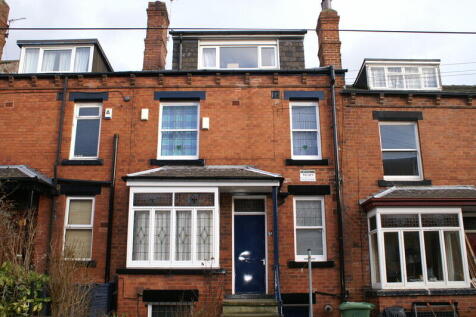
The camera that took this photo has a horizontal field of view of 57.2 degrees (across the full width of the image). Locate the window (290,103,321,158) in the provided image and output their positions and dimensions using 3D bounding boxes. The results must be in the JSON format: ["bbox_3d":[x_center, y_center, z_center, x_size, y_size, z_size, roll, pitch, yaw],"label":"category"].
[{"bbox_3d":[1.786,-0.719,11.556,0.801,1.574,0.110,0,-13,1],"label":"window"}]

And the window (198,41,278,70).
[{"bbox_3d":[0.027,-3.053,12.871,2.396,0.928,0.150,0,-12,0],"label":"window"}]

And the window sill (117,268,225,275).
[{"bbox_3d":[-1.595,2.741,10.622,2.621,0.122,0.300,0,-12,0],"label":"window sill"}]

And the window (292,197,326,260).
[{"bbox_3d":[1.814,1.778,10.989,0.775,1.587,0.110,0,-13,1],"label":"window"}]

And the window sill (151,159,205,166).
[{"bbox_3d":[-1.558,0.138,11.299,1.371,0.151,0.170,0,-13,1],"label":"window sill"}]

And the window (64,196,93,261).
[{"bbox_3d":[-4.259,1.860,11.705,0.763,1.707,0.120,0,-12,0],"label":"window"}]

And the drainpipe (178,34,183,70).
[{"bbox_3d":[-1.622,-2.986,12.399,0.080,1.117,0.085,0,-13,1],"label":"drainpipe"}]

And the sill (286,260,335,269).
[{"bbox_3d":[1.782,2.604,10.679,1.127,0.142,0.170,0,-13,1],"label":"sill"}]

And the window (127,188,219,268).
[{"bbox_3d":[-1.494,1.671,10.526,2.128,1.860,0.600,0,-13,1],"label":"window"}]

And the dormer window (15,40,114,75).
[{"bbox_3d":[-5.377,-2.841,13.685,2.396,1.063,1.750,0,-12,0],"label":"dormer window"}]

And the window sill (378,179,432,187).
[{"bbox_3d":[4.482,0.692,11.820,1.418,0.170,0.220,0,-12,0],"label":"window sill"}]

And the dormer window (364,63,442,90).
[{"bbox_3d":[4.856,-2.394,12.741,2.151,0.821,0.150,0,-12,0],"label":"dormer window"}]

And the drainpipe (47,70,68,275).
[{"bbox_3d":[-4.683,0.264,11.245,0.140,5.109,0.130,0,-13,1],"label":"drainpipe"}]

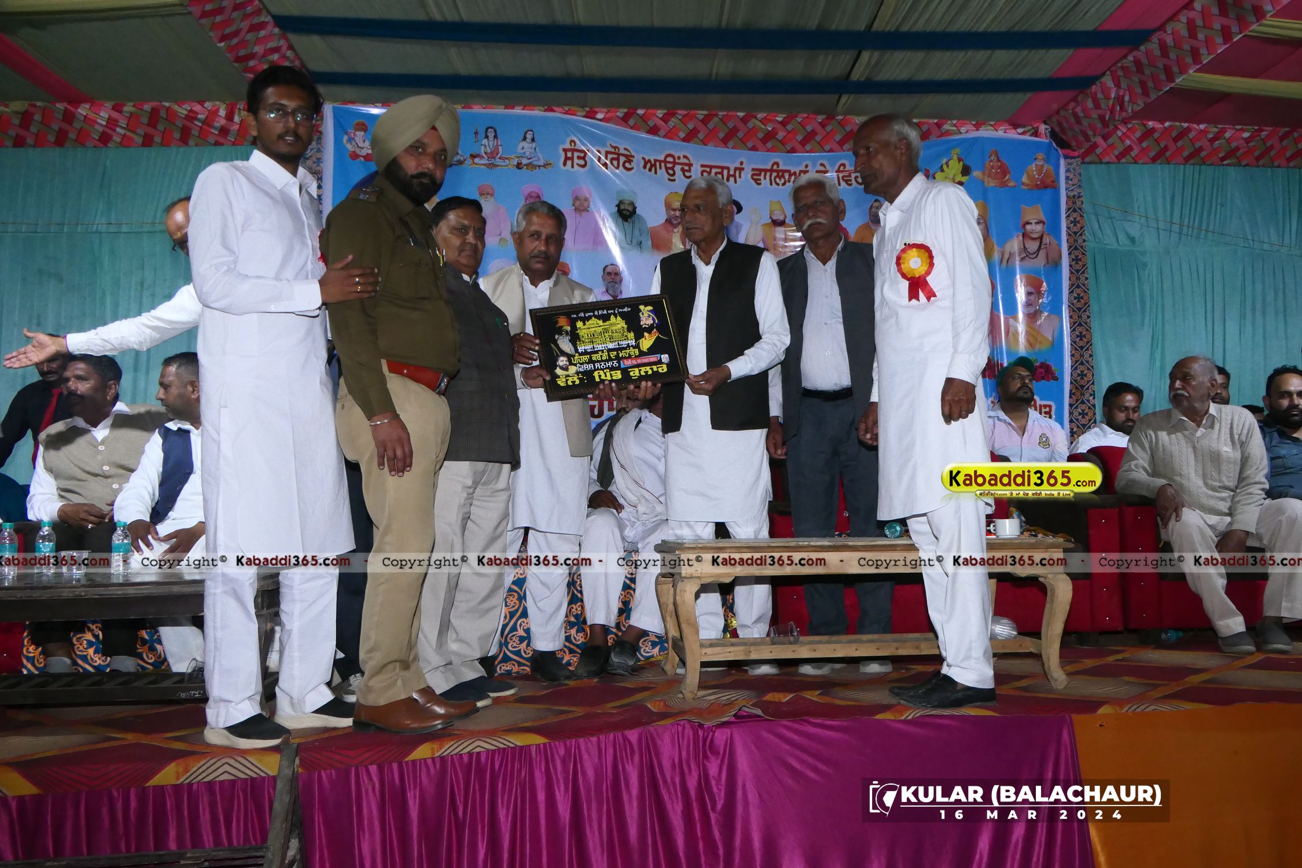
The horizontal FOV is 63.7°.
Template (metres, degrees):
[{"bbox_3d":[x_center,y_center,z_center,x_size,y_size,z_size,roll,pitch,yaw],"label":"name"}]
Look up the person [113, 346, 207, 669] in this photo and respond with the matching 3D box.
[{"bbox_3d":[-1.660,0.254,3.820,0.570,1.160,0.800,0,-3,-14],"label":"person"}]

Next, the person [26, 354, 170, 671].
[{"bbox_3d":[-2.030,0.256,3.900,0.580,1.170,0.850,1,-3,-19],"label":"person"}]

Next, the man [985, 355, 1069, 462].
[{"bbox_3d":[1.940,0.265,5.350,0.560,1.350,0.800,0,-3,6],"label":"man"}]

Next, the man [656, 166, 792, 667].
[{"bbox_3d":[0.210,-0.055,3.630,0.570,1.730,0.460,-2,-3,24],"label":"man"}]

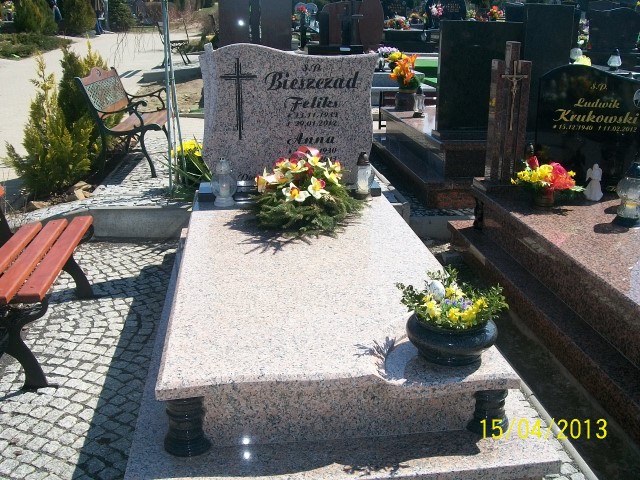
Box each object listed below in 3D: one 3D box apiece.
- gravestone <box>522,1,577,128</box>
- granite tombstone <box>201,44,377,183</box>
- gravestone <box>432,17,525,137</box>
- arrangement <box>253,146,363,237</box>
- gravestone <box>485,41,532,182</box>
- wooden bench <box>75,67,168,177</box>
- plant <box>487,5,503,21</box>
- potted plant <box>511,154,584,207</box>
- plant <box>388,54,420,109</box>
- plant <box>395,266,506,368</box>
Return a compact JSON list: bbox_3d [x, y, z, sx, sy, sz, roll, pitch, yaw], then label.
[{"bbox_3d":[1.440,-1.105,4.324,0.330,0.790,0.090,-2,17,-7],"label":"gravestone"},{"bbox_3d":[-0.186,-0.749,3.980,1.030,0.830,0.080,-2,17,-7],"label":"granite tombstone"},{"bbox_3d":[1.012,-1.046,4.288,0.540,0.700,0.090,-2,17,-7],"label":"gravestone"},{"bbox_3d":[-0.074,-0.286,3.589,0.580,0.340,0.520,-2,18,-7],"label":"arrangement"},{"bbox_3d":[1.135,-0.769,4.010,0.210,0.830,0.120,-2,17,-7],"label":"gravestone"},{"bbox_3d":[-1.514,-0.996,5.386,0.580,0.780,1.100,-1,17,-4],"label":"wooden bench"},{"bbox_3d":[2.551,-3.329,9.744,0.240,0.250,0.240,-2,18,-7],"label":"plant"},{"bbox_3d":[1.257,-0.342,3.736,0.390,0.270,0.330,-2,18,-7],"label":"potted plant"},{"bbox_3d":[0.705,-1.315,5.545,0.270,0.460,0.260,-2,18,-7],"label":"plant"},{"bbox_3d":[0.430,0.246,2.251,0.370,0.270,0.360,-2,18,-7],"label":"plant"}]

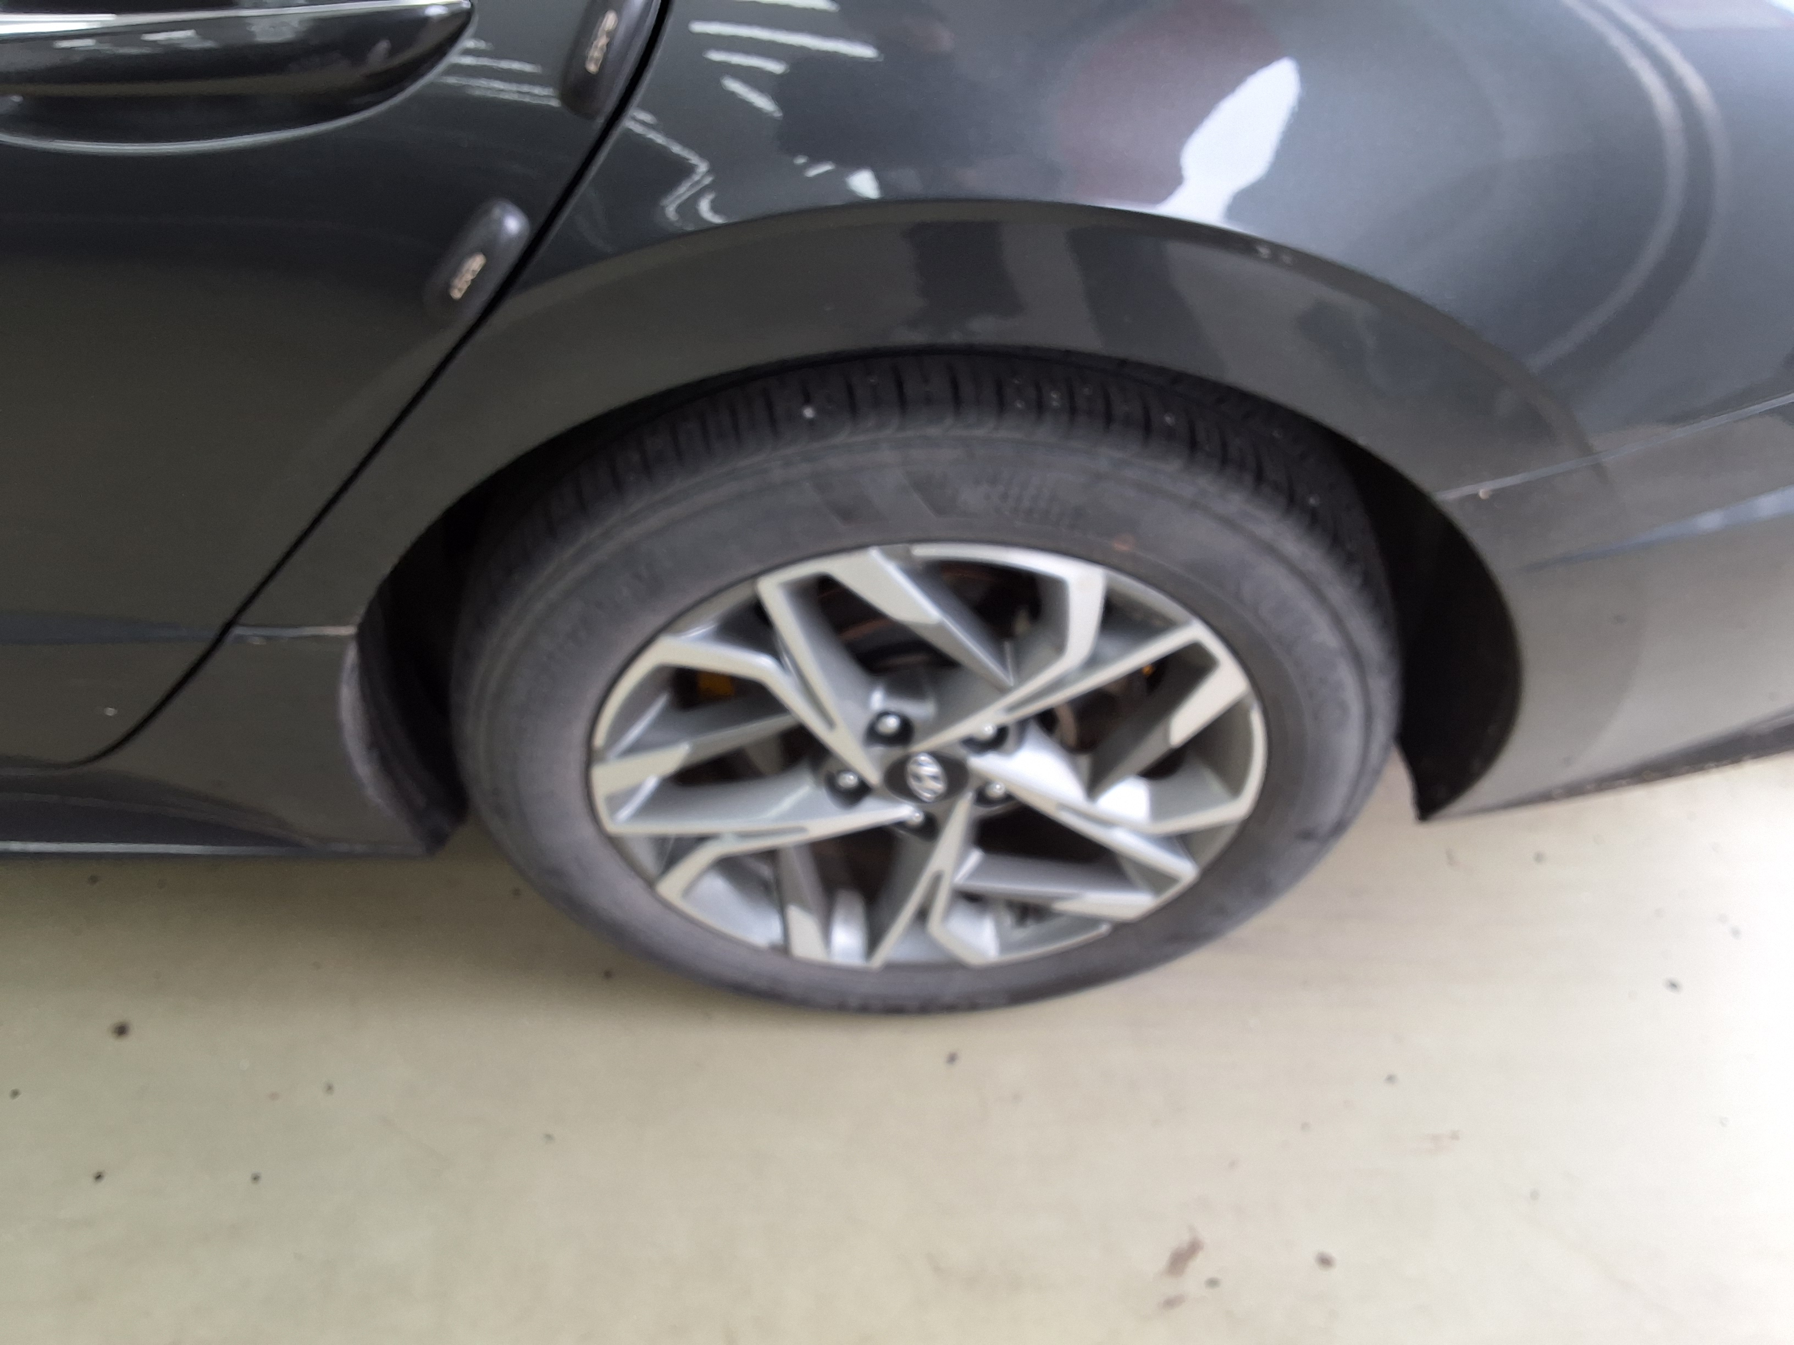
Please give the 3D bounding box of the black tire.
[{"bbox_3d":[0.020,0.014,1.086,0.668,0.662,0.222,1,47,-3],"label":"black tire"}]

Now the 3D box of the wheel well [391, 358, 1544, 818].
[{"bbox_3d":[0.032,-0.095,0.987,0.745,0.465,0.270,1,47,-3],"label":"wheel well"}]

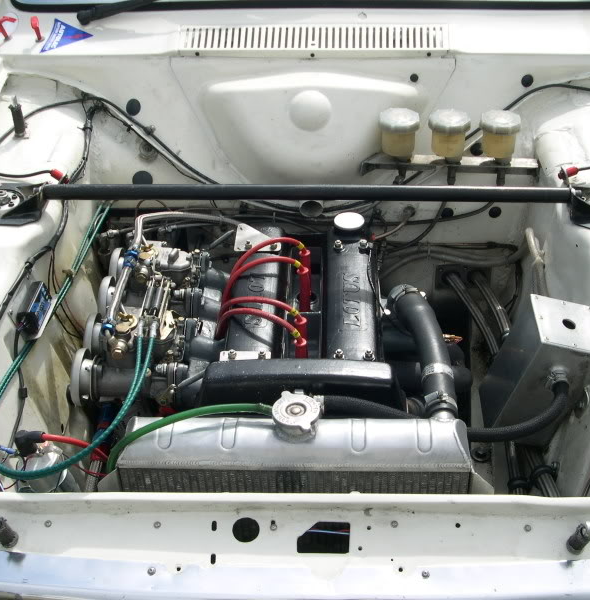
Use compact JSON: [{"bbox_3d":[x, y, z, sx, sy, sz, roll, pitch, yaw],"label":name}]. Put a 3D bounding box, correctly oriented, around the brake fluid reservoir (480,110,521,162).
[{"bbox_3d":[0.350,-0.278,1.495,0.070,0.080,0.070,1,36,2],"label":"brake fluid reservoir"}]

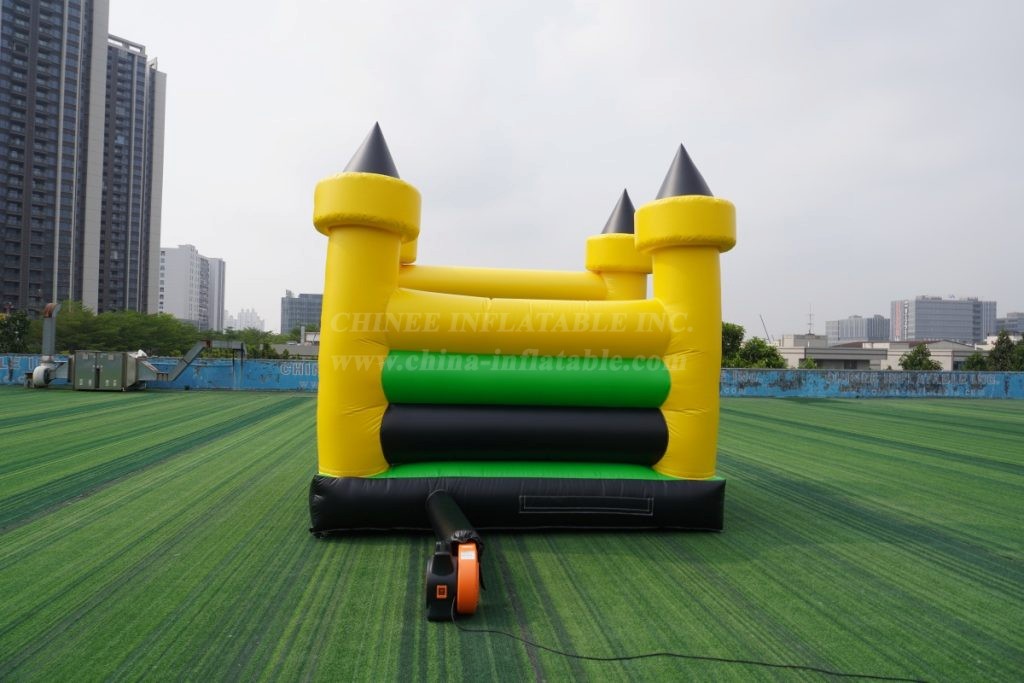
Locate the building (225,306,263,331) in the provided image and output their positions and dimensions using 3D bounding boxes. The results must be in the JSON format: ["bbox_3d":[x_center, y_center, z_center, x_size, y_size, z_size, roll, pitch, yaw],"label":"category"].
[{"bbox_3d":[-451.426,-19.786,1149.411,62.000,75.000,35.000,1,-1,-11],"label":"building"}]

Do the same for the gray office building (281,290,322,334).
[{"bbox_3d":[-116.754,-8.803,399.678,42.000,41.000,30.000,1,-1,-9],"label":"gray office building"}]

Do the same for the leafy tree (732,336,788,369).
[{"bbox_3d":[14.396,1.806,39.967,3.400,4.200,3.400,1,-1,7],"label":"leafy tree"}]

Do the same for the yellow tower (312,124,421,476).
[{"bbox_3d":[-1.389,-0.435,6.673,1.055,3.413,1.055,1,-1,-7],"label":"yellow tower"}]

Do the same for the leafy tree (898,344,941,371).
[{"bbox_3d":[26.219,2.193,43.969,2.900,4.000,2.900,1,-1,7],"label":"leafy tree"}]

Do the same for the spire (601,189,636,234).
[{"bbox_3d":[1.405,-1.600,8.460,0.660,0.610,0.660,1,-1,-7],"label":"spire"}]

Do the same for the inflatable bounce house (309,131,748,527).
[{"bbox_3d":[-0.016,-0.137,7.950,4.010,3.924,3.004,1,-1,-7],"label":"inflatable bounce house"}]

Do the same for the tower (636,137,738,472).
[{"bbox_3d":[1.749,-0.368,7.048,1.055,3.413,1.055,1,-1,-7],"label":"tower"}]

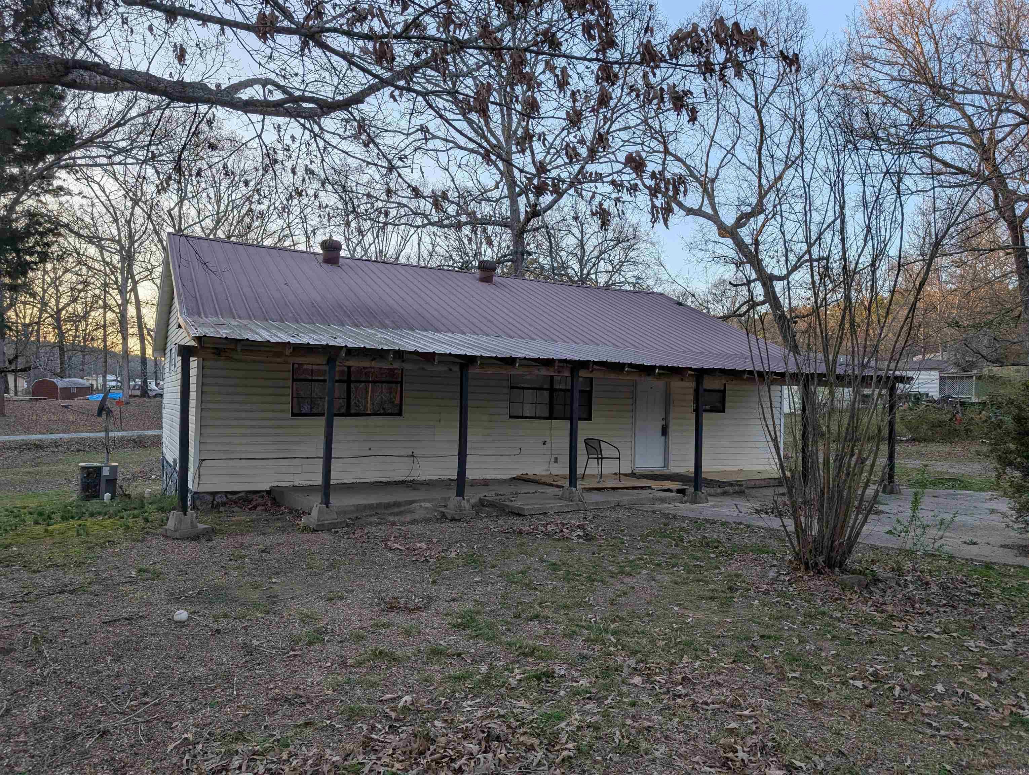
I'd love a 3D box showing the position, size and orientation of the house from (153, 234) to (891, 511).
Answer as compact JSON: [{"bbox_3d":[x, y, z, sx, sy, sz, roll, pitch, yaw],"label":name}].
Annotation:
[{"bbox_3d":[-0.253,-0.419,15.472,13.180,4.480,9.870,2,-2,-29],"label":"house"}]

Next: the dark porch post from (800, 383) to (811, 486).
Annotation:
[{"bbox_3d":[5.423,0.851,13.282,0.093,1.956,0.093,2,-2,-29],"label":"dark porch post"}]

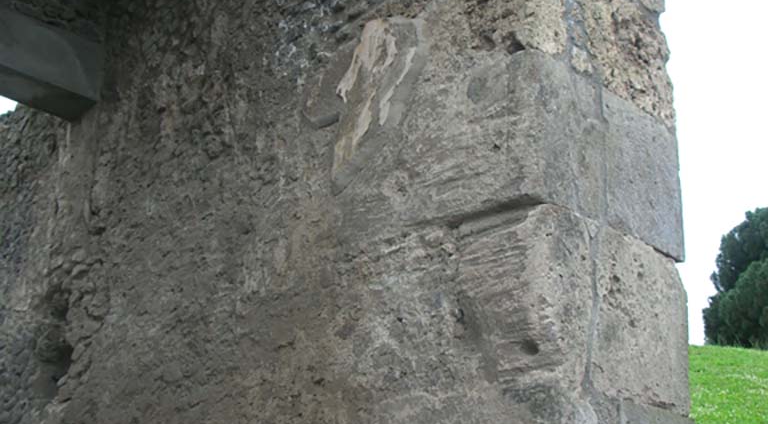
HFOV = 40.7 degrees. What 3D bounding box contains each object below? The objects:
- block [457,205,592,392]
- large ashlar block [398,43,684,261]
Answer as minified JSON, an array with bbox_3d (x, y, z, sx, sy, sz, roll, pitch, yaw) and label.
[{"bbox_3d":[0.405,0.277,2.906,0.240,0.487,0.339,19,-26,-40],"label":"block"},{"bbox_3d":[0.482,-0.104,3.297,0.666,0.496,0.588,19,-26,-40],"label":"large ashlar block"}]

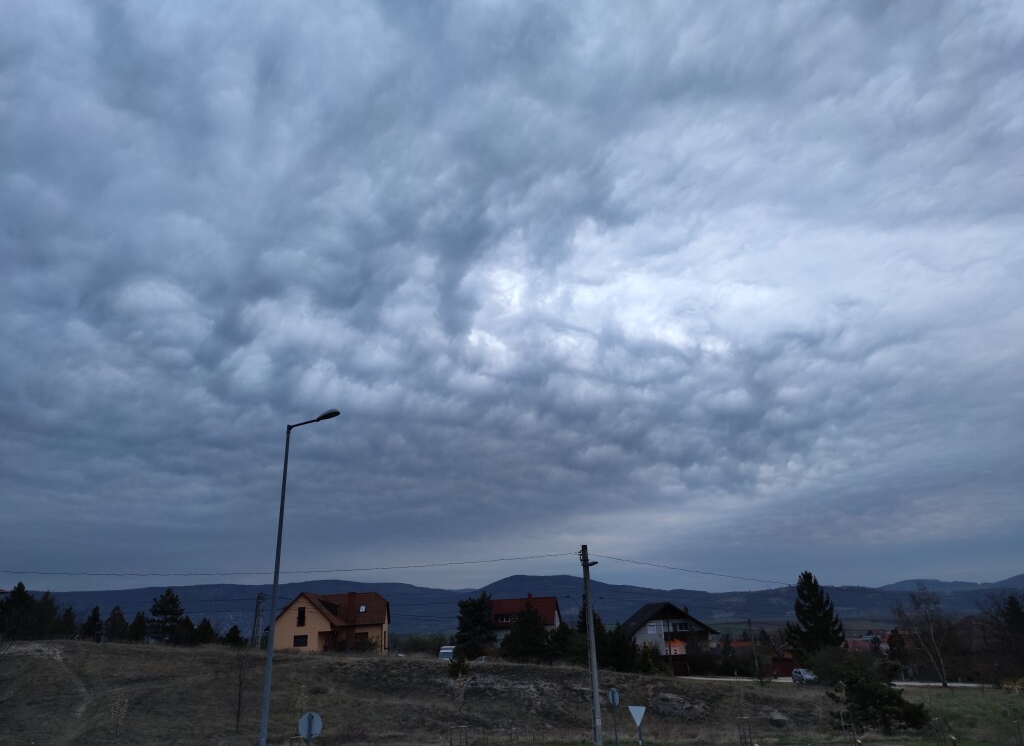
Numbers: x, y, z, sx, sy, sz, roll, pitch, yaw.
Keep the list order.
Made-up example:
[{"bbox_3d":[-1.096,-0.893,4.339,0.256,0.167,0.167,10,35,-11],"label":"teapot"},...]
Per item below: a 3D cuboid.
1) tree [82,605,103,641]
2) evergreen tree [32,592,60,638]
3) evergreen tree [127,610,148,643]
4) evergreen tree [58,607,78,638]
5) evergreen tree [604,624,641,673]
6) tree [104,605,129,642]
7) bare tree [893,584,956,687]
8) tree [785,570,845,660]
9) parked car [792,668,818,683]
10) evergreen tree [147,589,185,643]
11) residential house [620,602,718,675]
[{"bbox_3d":[-50.223,29.974,85.006,2.790,4.070,2.790,8,-22,-28],"label":"tree"},{"bbox_3d":[-56.386,29.345,86.010,3.290,5.510,3.290,10,-23,-31],"label":"evergreen tree"},{"bbox_3d":[-48.527,32.977,92.000,2.768,3.906,2.768,7,-22,-26],"label":"evergreen tree"},{"bbox_3d":[-53.720,30.210,86.004,2.350,3.430,2.350,9,-23,-29],"label":"evergreen tree"},{"bbox_3d":[14.784,36.830,95.012,4.670,6.250,4.670,-5,-20,7],"label":"evergreen tree"},{"bbox_3d":[-47.349,29.974,85.006,2.790,4.070,2.790,8,-22,-27],"label":"tree"},{"bbox_3d":[44.155,28.099,76.000,6.651,10.451,6.651,-12,-22,26],"label":"bare tree"},{"bbox_3d":[41.754,33.886,98.000,8.040,12.795,8.040,-10,-21,20],"label":"tree"},{"bbox_3d":[36.976,38.229,89.500,1.750,1.570,4.200,-2,-20,-1],"label":"parked car"},{"bbox_3d":[-43.309,30.586,89.000,4.381,7.000,4.381,7,-21,-24],"label":"evergreen tree"},{"bbox_3d":[22.845,40.046,107.000,11.960,9.530,12.000,-2,-20,-3],"label":"residential house"}]

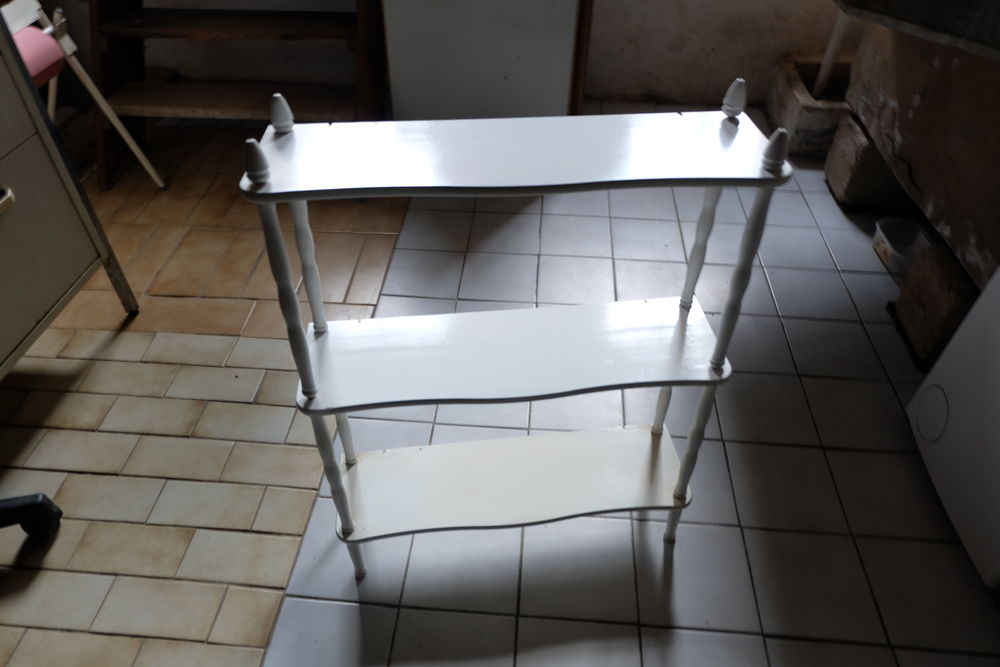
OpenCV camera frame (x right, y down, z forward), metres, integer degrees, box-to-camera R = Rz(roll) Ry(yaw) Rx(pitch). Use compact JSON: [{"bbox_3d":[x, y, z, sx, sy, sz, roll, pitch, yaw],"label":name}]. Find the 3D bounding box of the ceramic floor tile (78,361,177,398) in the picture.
[{"bbox_3d":[-0.840,0.105,1.511,0.198,0.009,0.097,3,44,3],"label":"ceramic floor tile"}]

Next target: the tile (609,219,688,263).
[{"bbox_3d":[0.422,-0.265,1.916,0.200,0.010,0.201,3,44,3],"label":"tile"}]

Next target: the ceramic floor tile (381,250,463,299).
[{"bbox_3d":[-0.198,-0.158,1.779,0.197,0.010,0.197,3,44,3],"label":"ceramic floor tile"}]

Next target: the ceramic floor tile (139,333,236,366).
[{"bbox_3d":[-0.724,0.042,1.569,0.197,0.010,0.097,3,44,3],"label":"ceramic floor tile"}]

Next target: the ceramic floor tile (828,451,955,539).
[{"bbox_3d":[0.761,0.313,1.301,0.198,0.009,0.198,3,43,4],"label":"ceramic floor tile"}]

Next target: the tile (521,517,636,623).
[{"bbox_3d":[0.140,0.419,1.193,0.202,0.010,0.192,3,44,3],"label":"tile"}]

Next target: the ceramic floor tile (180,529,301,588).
[{"bbox_3d":[-0.464,0.402,1.192,0.197,0.010,0.097,3,44,3],"label":"ceramic floor tile"}]

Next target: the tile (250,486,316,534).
[{"bbox_3d":[-0.409,0.340,1.273,0.096,0.009,0.097,3,43,4],"label":"tile"}]

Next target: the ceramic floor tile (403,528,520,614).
[{"bbox_3d":[-0.062,0.405,1.202,0.199,0.009,0.199,3,44,3],"label":"ceramic floor tile"}]

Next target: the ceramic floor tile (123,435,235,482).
[{"bbox_3d":[-0.653,0.258,1.361,0.199,0.010,0.091,3,44,3],"label":"ceramic floor tile"}]

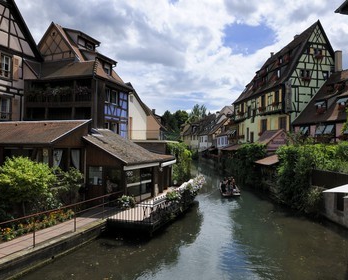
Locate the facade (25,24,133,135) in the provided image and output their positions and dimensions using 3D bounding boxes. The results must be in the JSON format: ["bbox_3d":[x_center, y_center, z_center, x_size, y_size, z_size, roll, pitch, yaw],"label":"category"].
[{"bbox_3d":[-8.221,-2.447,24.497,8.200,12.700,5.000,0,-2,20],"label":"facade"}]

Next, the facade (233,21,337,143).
[{"bbox_3d":[14.023,-4.221,38.977,8.200,16.700,13.400,1,-2,-13],"label":"facade"}]

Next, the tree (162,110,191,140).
[{"bbox_3d":[0.714,-1.123,85.091,8.000,14.200,8.000,1,-2,0],"label":"tree"}]

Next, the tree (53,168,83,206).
[{"bbox_3d":[-5.330,2.411,15.023,1.450,2.100,1.350,1,-2,0],"label":"tree"}]

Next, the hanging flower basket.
[{"bbox_3d":[-2.134,2.801,13.610,0.750,0.600,0.600,1,-2,-20],"label":"hanging flower basket"}]

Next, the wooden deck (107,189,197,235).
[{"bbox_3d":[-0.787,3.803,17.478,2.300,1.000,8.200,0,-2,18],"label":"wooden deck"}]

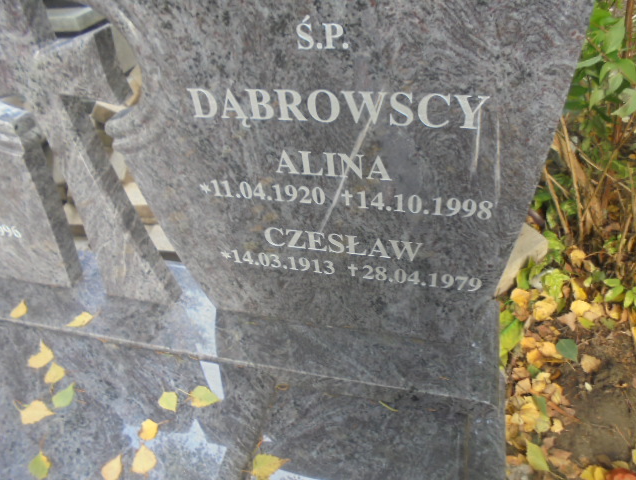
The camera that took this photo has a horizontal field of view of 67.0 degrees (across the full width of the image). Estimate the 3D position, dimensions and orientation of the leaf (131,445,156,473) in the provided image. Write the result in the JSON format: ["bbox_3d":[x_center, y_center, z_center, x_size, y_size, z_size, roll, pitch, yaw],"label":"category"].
[{"bbox_3d":[-0.338,0.430,0.934,0.051,0.008,0.045,19,56,23],"label":"leaf"}]

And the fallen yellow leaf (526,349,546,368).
[{"bbox_3d":[0.547,0.300,1.204,0.040,0.015,0.041,-21,50,-9],"label":"fallen yellow leaf"}]

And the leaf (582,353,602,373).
[{"bbox_3d":[0.613,0.276,1.080,0.041,0.013,0.034,-25,48,-15],"label":"leaf"}]

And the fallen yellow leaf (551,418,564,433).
[{"bbox_3d":[0.559,0.435,1.118,0.024,0.010,0.038,16,55,22],"label":"fallen yellow leaf"}]

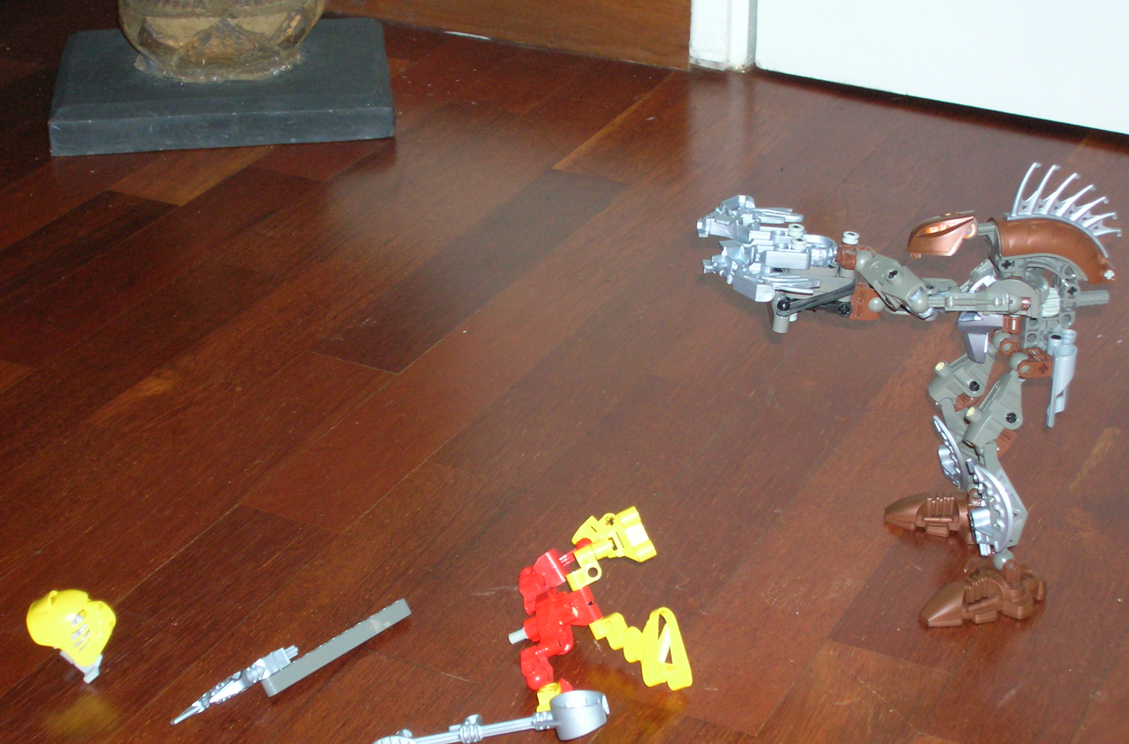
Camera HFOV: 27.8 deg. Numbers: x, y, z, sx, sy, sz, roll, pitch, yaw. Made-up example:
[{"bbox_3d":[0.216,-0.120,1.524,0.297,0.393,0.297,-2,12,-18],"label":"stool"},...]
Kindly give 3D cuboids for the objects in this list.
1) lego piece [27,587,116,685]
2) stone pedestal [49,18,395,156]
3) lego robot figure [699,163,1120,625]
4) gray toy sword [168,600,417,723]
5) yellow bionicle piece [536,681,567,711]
[{"bbox_3d":[-0.220,0.116,1.020,0.037,0.040,0.033,14,31,25],"label":"lego piece"},{"bbox_3d":[-0.248,-0.211,1.660,0.238,0.030,0.178,-3,28,-7],"label":"stone pedestal"},{"bbox_3d":[0.156,-0.002,1.067,0.190,0.207,0.120,1,28,2],"label":"lego robot figure"},{"bbox_3d":[-0.120,0.130,1.023,0.017,0.013,0.131,22,35,36],"label":"gray toy sword"},{"bbox_3d":[-0.006,0.142,1.000,0.015,0.011,0.015,0,27,0],"label":"yellow bionicle piece"}]

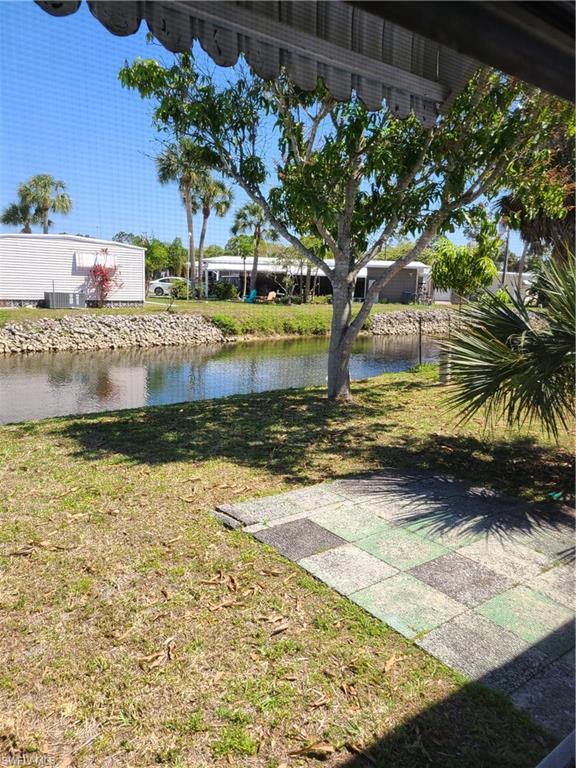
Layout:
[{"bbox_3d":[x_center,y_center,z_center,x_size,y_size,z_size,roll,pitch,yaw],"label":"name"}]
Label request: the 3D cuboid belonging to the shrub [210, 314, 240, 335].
[{"bbox_3d":[-3.196,-3.043,29.500,1.400,1.050,1.200,1,11,-6],"label":"shrub"}]

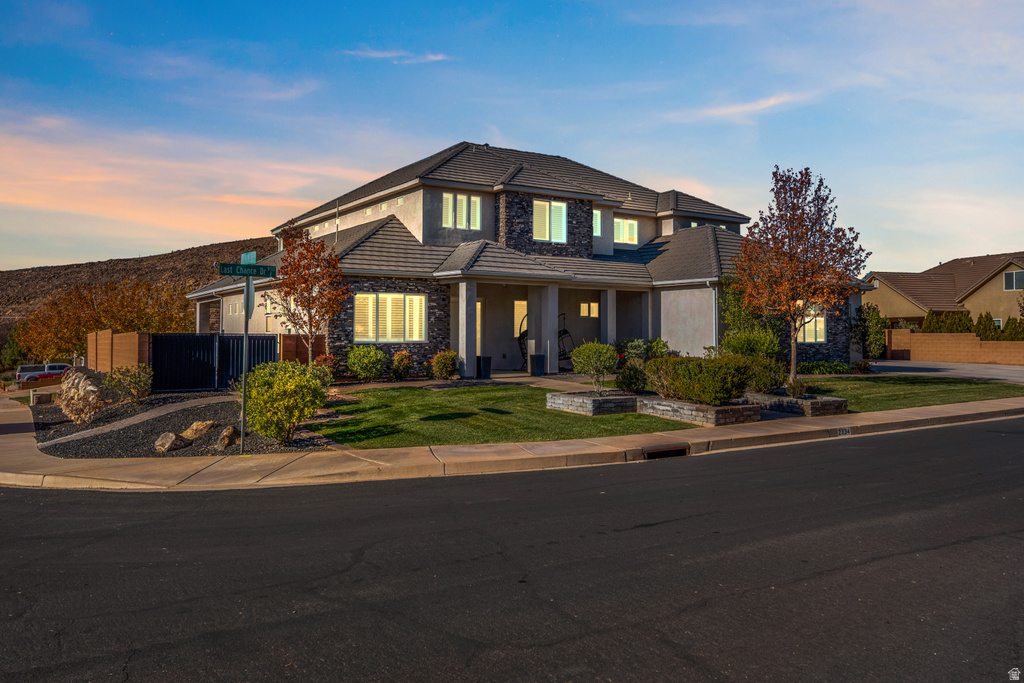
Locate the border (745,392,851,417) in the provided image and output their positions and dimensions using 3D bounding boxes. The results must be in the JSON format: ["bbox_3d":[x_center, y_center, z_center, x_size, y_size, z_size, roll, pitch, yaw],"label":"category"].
[{"bbox_3d":[6.737,1.508,19.422,1.300,0.420,2.300,0,0,-34],"label":"border"}]

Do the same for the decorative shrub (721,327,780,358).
[{"bbox_3d":[8.300,0.330,27.700,2.050,1.600,1.900,0,0,-35],"label":"decorative shrub"}]

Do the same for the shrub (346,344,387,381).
[{"bbox_3d":[-4.400,0.680,24.100,1.200,1.140,1.150,0,0,-35],"label":"shrub"}]

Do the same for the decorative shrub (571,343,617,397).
[{"bbox_3d":[1.958,0.664,18.900,1.140,1.280,1.140,0,0,0],"label":"decorative shrub"}]

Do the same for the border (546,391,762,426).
[{"bbox_3d":[3.010,1.460,17.500,2.700,0.500,3.850,0,0,-35],"label":"border"}]

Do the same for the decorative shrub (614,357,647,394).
[{"bbox_3d":[2.916,0.837,19.600,0.790,0.940,0.790,0,0,0],"label":"decorative shrub"}]

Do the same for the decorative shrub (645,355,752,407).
[{"bbox_3d":[4.000,0.830,17.250,1.400,1.060,2.050,0,0,-35],"label":"decorative shrub"}]

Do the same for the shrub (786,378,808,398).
[{"bbox_3d":[6.880,1.145,19.200,0.520,0.480,0.500,0,0,-35],"label":"shrub"}]

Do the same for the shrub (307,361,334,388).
[{"bbox_3d":[-4.927,0.905,20.600,0.670,0.720,0.670,0,0,-34],"label":"shrub"}]

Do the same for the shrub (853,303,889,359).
[{"bbox_3d":[15.350,-0.370,34.000,1.500,2.600,1.500,0,0,-35],"label":"shrub"}]

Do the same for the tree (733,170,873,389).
[{"bbox_3d":[9.305,-2.121,25.600,4.310,7.010,4.310,0,0,-34],"label":"tree"}]

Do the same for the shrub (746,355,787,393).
[{"bbox_3d":[6.360,0.850,20.000,1.100,0.930,1.100,0,0,-35],"label":"shrub"}]

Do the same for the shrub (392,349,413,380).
[{"bbox_3d":[-3.410,0.730,24.600,0.690,1.000,0.680,0,0,0],"label":"shrub"}]

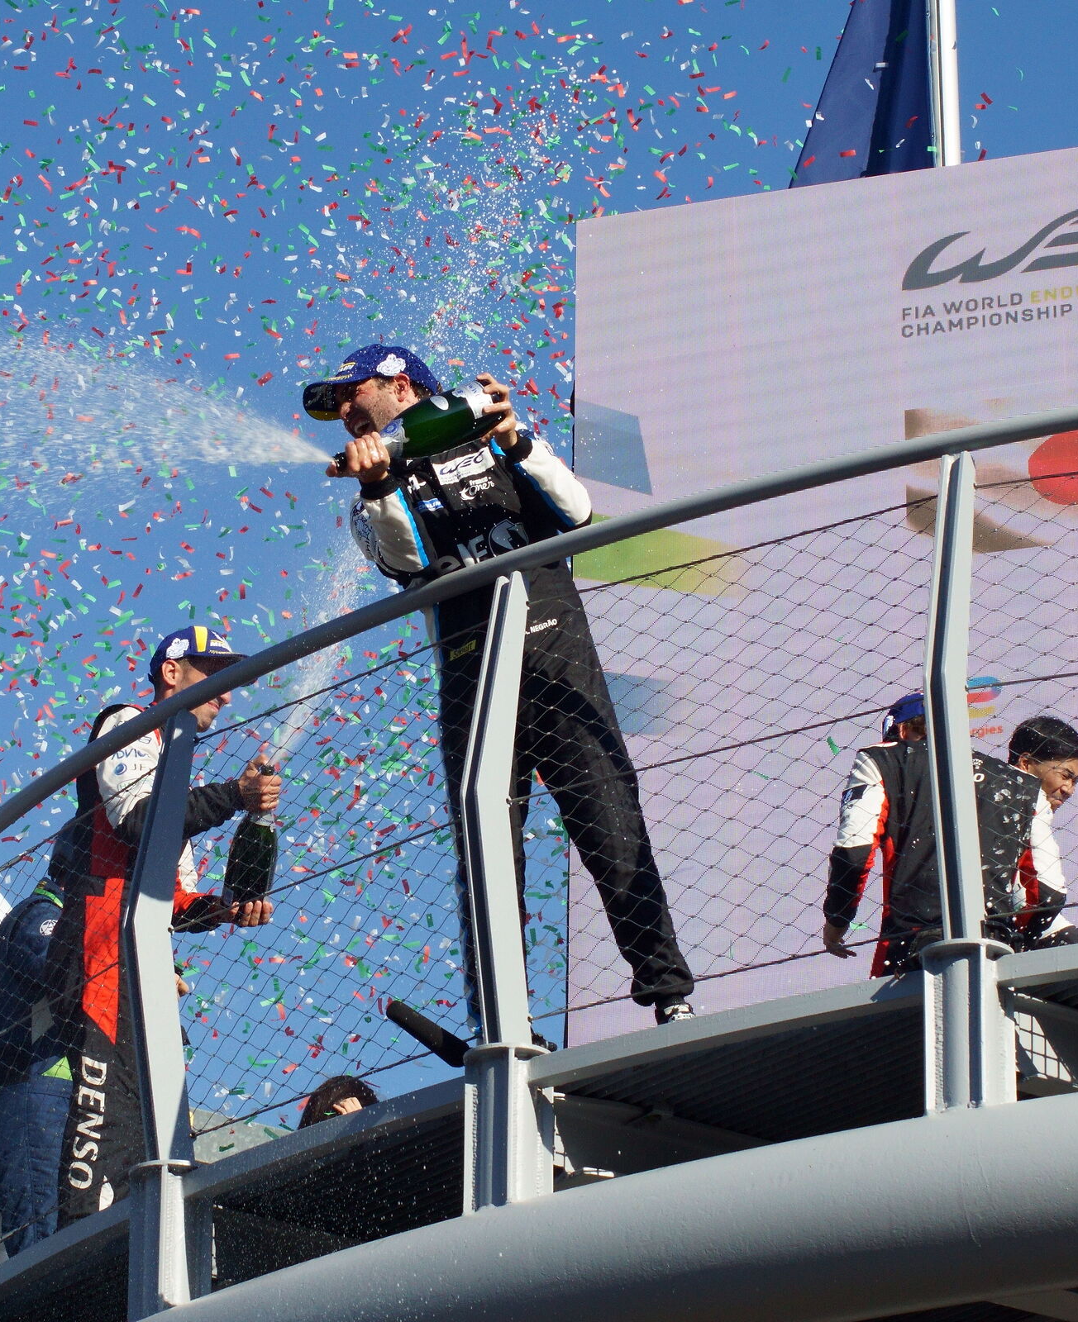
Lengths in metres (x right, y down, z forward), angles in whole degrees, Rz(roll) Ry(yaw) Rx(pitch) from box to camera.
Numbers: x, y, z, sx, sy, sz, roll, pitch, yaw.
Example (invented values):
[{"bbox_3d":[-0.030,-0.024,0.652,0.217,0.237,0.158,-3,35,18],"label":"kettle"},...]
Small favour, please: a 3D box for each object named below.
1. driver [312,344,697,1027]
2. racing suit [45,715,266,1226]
[{"bbox_3d":[-0.079,0.093,12.294,0.828,1.717,0.540,-4,-23,10],"label":"driver"},{"bbox_3d":[-0.906,0.766,13.810,0.517,1.486,0.520,-3,-23,8],"label":"racing suit"}]

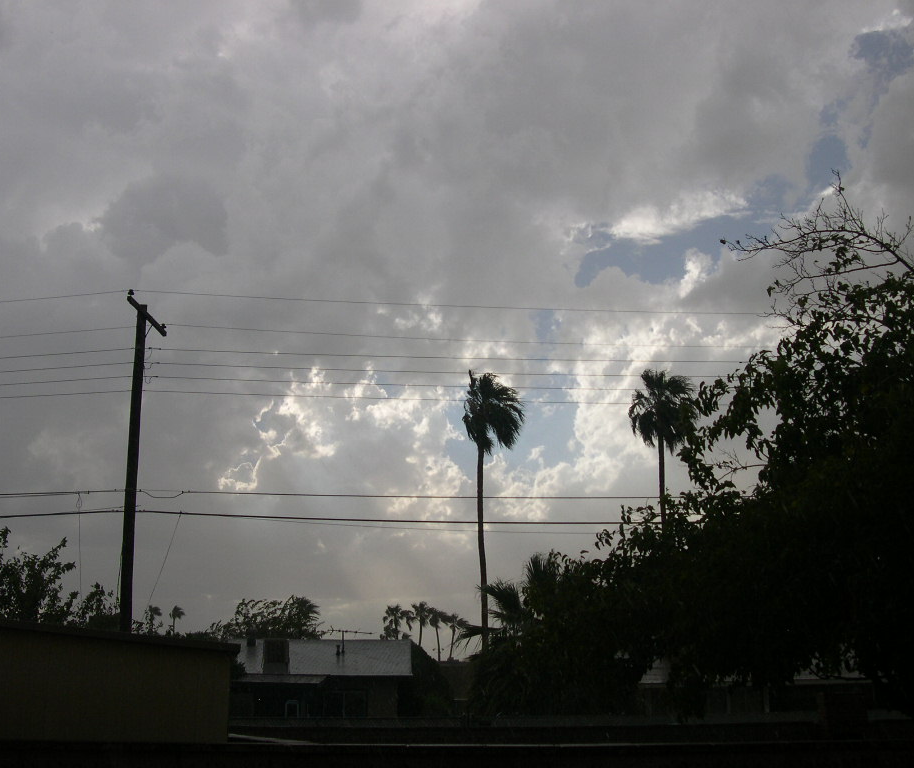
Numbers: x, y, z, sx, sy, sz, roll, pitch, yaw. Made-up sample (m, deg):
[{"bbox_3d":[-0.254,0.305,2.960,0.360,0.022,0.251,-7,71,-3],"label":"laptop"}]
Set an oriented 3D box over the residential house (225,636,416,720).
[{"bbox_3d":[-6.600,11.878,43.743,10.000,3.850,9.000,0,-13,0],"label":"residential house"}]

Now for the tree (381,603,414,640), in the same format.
[{"bbox_3d":[-7.511,32.163,141.391,4.000,8.950,4.000,0,-13,0],"label":"tree"}]

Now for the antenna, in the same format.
[{"bbox_3d":[-4.054,9.854,43.191,1.800,1.000,2.000,4,-14,-15],"label":"antenna"}]

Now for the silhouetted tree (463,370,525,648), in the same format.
[{"bbox_3d":[1.771,7.859,56.704,3.200,17.590,3.200,0,-13,0],"label":"silhouetted tree"}]

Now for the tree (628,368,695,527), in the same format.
[{"bbox_3d":[10.367,7.700,55.714,3.400,17.450,3.400,0,-13,0],"label":"tree"}]

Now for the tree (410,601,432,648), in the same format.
[{"bbox_3d":[-4.705,32.608,144.368,3.100,9.440,3.100,0,-13,0],"label":"tree"}]

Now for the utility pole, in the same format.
[{"bbox_3d":[-6.448,3.480,22.808,0.400,10.640,2.500,0,-13,2],"label":"utility pole"}]

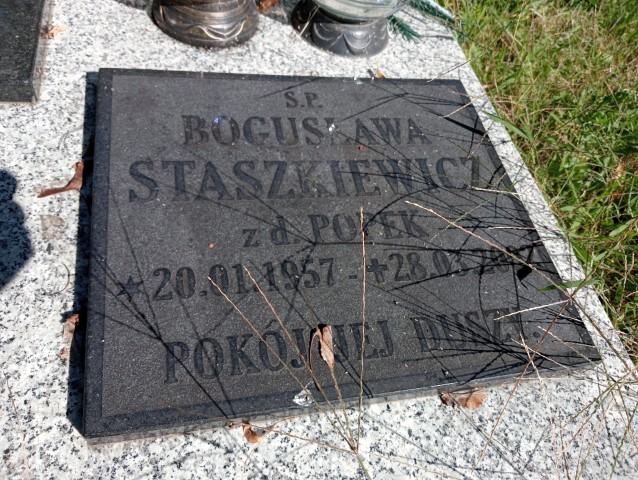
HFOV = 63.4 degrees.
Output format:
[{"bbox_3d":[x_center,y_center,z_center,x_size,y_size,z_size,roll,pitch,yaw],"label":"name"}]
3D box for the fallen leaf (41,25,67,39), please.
[{"bbox_3d":[-0.277,-0.218,0.541,0.011,0.008,0.020,34,56,10],"label":"fallen leaf"}]

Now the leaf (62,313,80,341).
[{"bbox_3d":[-0.180,0.064,0.374,0.010,0.010,0.020,-5,58,-17],"label":"leaf"}]

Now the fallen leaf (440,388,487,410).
[{"bbox_3d":[0.113,0.124,0.405,0.035,0.012,0.014,-6,58,-18],"label":"fallen leaf"}]

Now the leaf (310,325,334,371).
[{"bbox_3d":[0.001,0.079,0.385,0.018,0.008,0.032,3,56,-12],"label":"leaf"}]

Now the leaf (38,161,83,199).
[{"bbox_3d":[-0.221,-0.051,0.440,0.039,0.012,0.023,-24,65,-27],"label":"leaf"}]

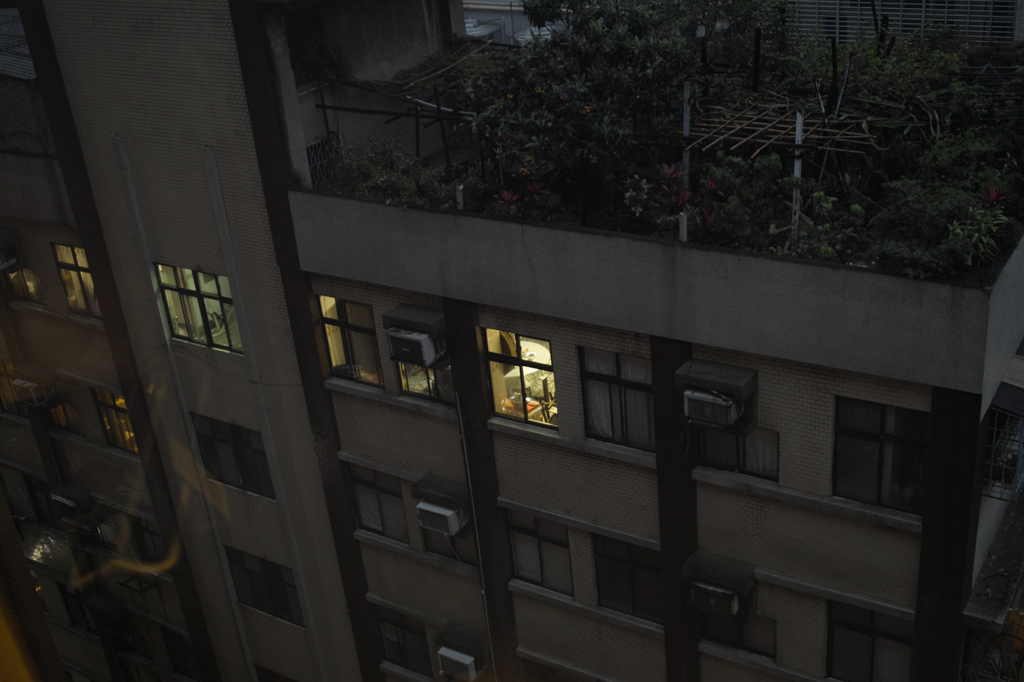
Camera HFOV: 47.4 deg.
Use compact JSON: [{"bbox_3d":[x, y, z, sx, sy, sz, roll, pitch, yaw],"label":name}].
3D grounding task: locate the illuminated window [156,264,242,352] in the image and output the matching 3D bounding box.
[{"bbox_3d":[-5.668,-0.588,21.388,2.060,1.550,0.100,11,31,30],"label":"illuminated window"}]

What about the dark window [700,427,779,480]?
[{"bbox_3d":[3.179,1.504,16.354,1.210,0.815,0.100,11,31,30],"label":"dark window"}]

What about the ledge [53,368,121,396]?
[{"bbox_3d":[-8.904,0.874,24.596,2.300,0.150,0.120,11,31,30],"label":"ledge"}]

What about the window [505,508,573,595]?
[{"bbox_3d":[0.444,3.453,19.242,1.219,1.505,0.120,11,31,31],"label":"window"}]

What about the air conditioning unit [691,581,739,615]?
[{"bbox_3d":[3.075,3.594,17.121,0.665,0.400,0.640,11,31,30],"label":"air conditioning unit"}]

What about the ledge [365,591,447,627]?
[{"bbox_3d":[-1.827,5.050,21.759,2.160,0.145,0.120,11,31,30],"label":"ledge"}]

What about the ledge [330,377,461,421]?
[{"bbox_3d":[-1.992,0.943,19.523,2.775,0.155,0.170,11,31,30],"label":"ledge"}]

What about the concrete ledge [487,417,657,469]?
[{"bbox_3d":[0.908,1.525,17.716,2.928,0.131,0.200,11,31,31],"label":"concrete ledge"}]

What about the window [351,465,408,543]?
[{"bbox_3d":[-2.405,2.885,20.966,1.206,1.505,0.120,11,31,31],"label":"window"}]

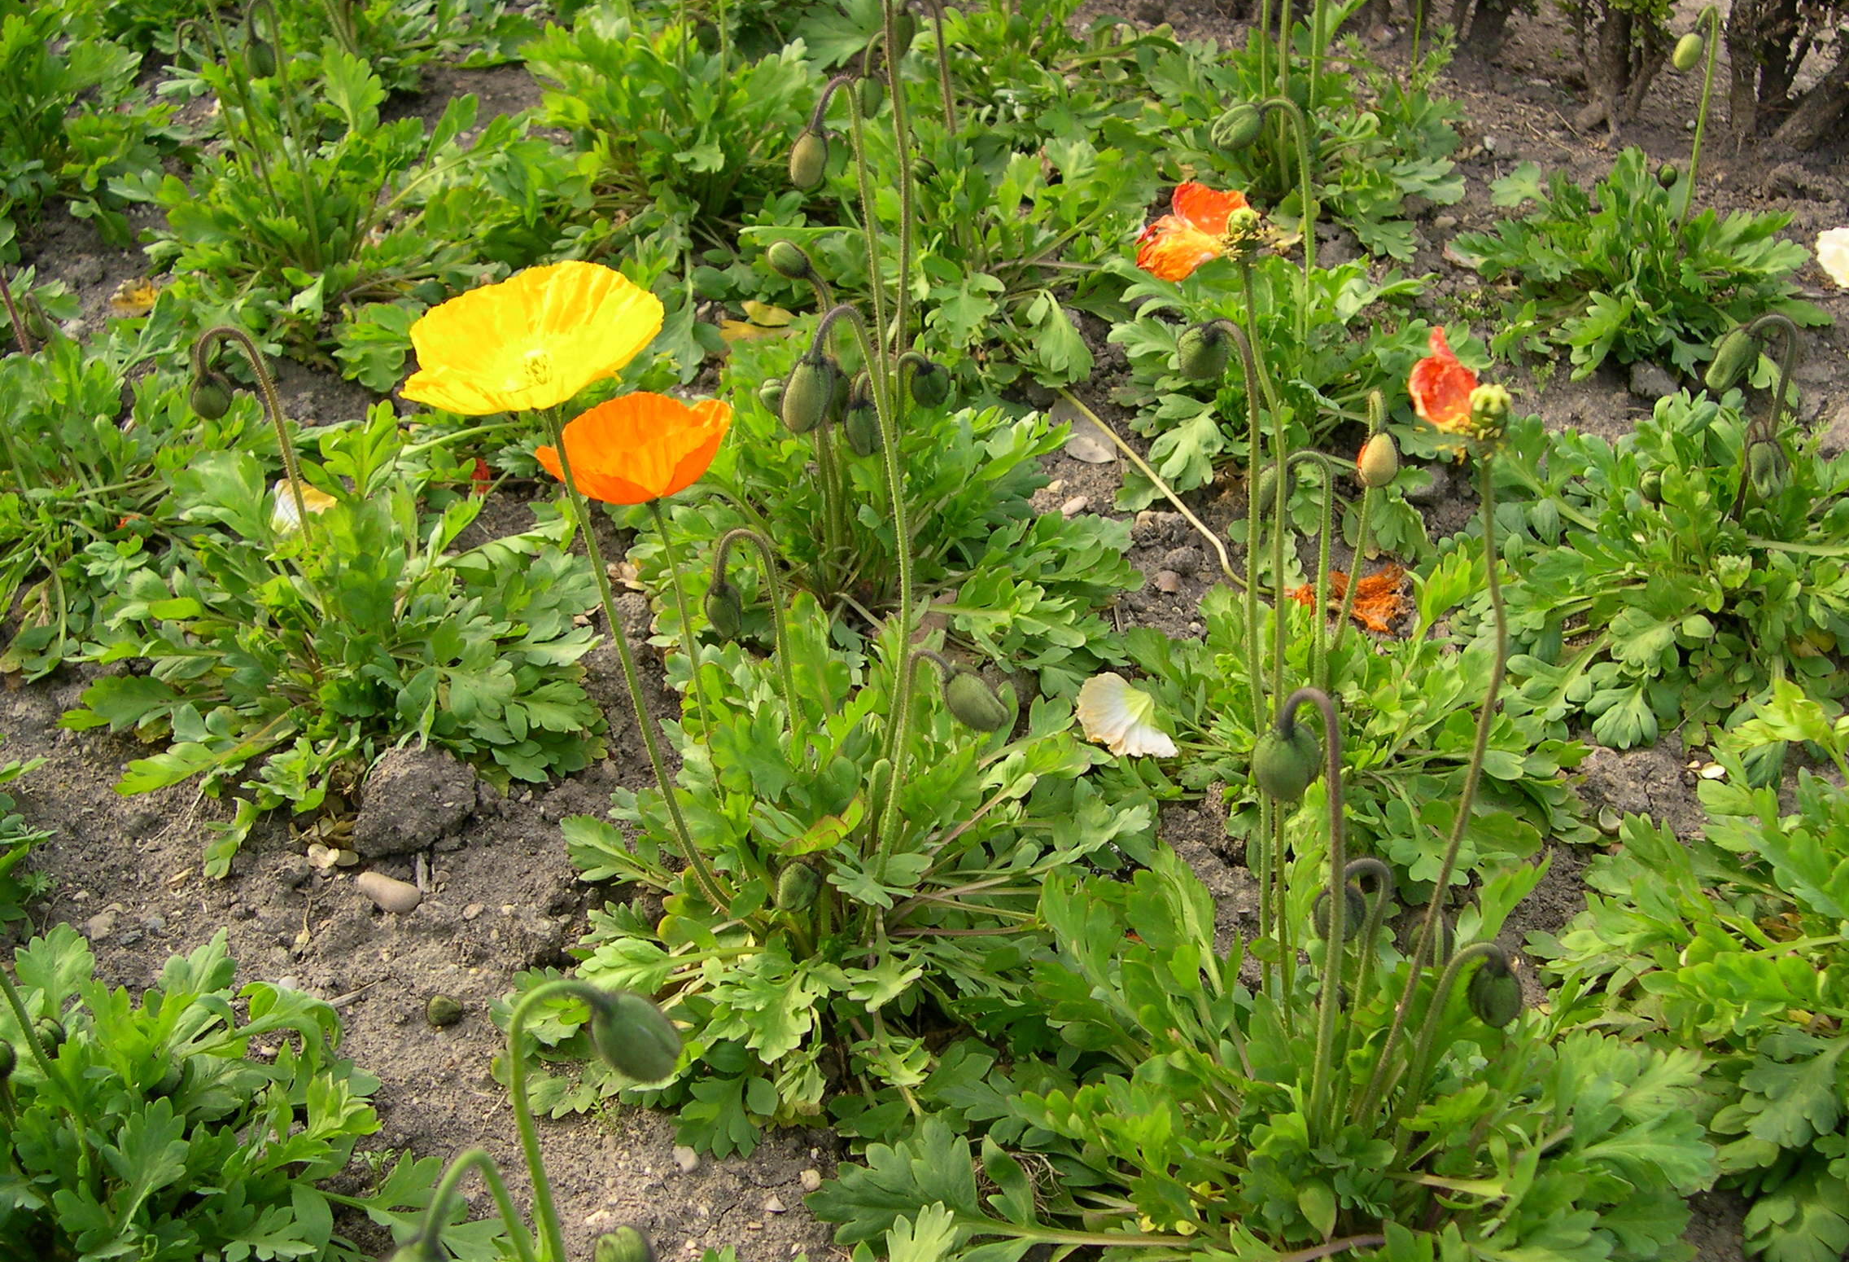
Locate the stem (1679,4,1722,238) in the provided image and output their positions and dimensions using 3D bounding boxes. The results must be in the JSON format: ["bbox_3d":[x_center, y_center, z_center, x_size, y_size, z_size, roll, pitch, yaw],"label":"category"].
[{"bbox_3d":[0.546,-0.358,1.436,0.024,0.169,0.012,-5,32,3],"label":"stem"}]

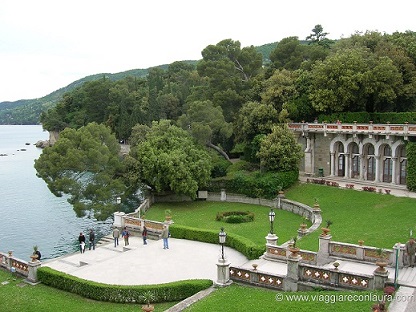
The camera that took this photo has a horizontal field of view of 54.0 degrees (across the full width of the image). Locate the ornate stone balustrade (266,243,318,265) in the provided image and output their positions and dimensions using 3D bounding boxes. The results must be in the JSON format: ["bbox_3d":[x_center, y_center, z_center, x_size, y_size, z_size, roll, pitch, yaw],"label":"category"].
[{"bbox_3d":[6.165,7.434,30.447,3.762,1.030,0.416,3,5,30],"label":"ornate stone balustrade"}]

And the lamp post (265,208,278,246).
[{"bbox_3d":[5.076,5.931,32.805,0.950,3.400,0.950,2,5,24],"label":"lamp post"}]

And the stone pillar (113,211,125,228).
[{"bbox_3d":[-8.073,5.792,36.940,0.960,1.479,0.960,3,6,35],"label":"stone pillar"}]

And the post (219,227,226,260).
[{"bbox_3d":[0.974,5.579,25.949,0.480,2.075,0.480,2,5,27],"label":"post"}]

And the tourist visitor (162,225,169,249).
[{"bbox_3d":[-3.468,6.704,33.438,0.560,1.820,0.420,-1,5,-12],"label":"tourist visitor"}]

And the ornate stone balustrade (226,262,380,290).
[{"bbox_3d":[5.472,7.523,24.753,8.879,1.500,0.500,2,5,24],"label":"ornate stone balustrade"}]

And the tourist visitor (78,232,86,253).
[{"bbox_3d":[-10.079,6.974,32.744,0.550,1.670,0.380,0,5,-6],"label":"tourist visitor"}]

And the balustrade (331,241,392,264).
[{"bbox_3d":[10.471,6.667,27.940,4.109,1.069,0.416,3,5,30],"label":"balustrade"}]

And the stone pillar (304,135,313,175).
[{"bbox_3d":[13.884,-0.197,56.679,0.900,5.566,0.800,-3,6,-33],"label":"stone pillar"}]

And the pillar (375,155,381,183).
[{"bbox_3d":[20.603,1.589,49.803,0.530,3.311,0.530,-3,6,-33],"label":"pillar"}]

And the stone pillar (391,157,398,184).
[{"bbox_3d":[22.982,1.811,50.230,0.495,3.316,0.495,-4,6,-37],"label":"stone pillar"}]

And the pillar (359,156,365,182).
[{"bbox_3d":[20.246,1.553,53.637,0.495,3.301,0.495,-4,6,-37],"label":"pillar"}]

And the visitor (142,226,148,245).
[{"bbox_3d":[-5.363,6.818,34.991,0.400,1.607,0.480,3,6,32],"label":"visitor"}]

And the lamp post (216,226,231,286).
[{"bbox_3d":[0.980,6.364,26.013,0.920,3.650,0.920,2,5,27],"label":"lamp post"}]

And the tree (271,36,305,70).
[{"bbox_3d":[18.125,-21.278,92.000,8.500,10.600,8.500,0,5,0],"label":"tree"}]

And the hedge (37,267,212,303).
[{"bbox_3d":[-5.486,7.936,25.523,11.555,0.950,3.567,0,5,-1],"label":"hedge"}]

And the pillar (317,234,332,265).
[{"bbox_3d":[8.334,6.795,29.163,0.693,2.059,0.693,3,5,30],"label":"pillar"}]

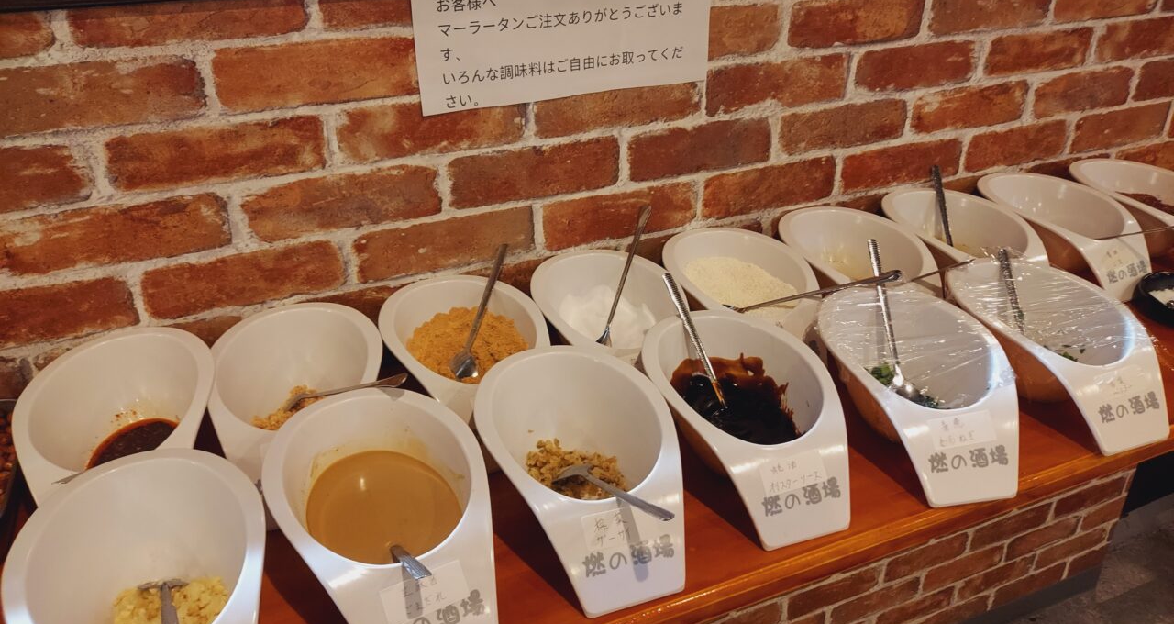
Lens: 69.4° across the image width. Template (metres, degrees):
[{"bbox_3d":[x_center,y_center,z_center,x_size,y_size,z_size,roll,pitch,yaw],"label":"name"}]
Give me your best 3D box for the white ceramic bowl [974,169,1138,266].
[{"bbox_3d":[0.548,-0.095,0.991,0.140,0.084,0.216,-13,29,-22],"label":"white ceramic bowl"}]

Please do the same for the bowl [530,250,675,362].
[{"bbox_3d":[0.025,0.018,0.794,0.140,0.084,0.216,-11,29,-18],"label":"bowl"}]

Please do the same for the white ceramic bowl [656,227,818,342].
[{"bbox_3d":[0.164,-0.009,0.887,0.149,0.082,0.228,-10,29,-16],"label":"white ceramic bowl"}]

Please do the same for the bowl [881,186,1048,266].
[{"bbox_3d":[0.416,-0.067,0.943,0.140,0.084,0.216,-12,29,-20],"label":"bowl"}]

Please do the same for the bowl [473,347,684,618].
[{"bbox_3d":[-0.004,0.107,0.623,0.140,0.084,0.216,-10,29,-17],"label":"bowl"}]

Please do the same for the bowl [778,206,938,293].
[{"bbox_3d":[0.284,-0.040,0.896,0.140,0.084,0.216,-11,29,-19],"label":"bowl"}]

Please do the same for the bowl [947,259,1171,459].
[{"bbox_3d":[0.436,0.029,0.805,0.149,0.082,0.228,-10,29,-16],"label":"bowl"}]

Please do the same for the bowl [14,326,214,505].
[{"bbox_3d":[-0.378,0.102,0.696,0.149,0.082,0.228,-9,29,-15],"label":"bowl"}]

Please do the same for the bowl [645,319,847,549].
[{"bbox_3d":[0.122,0.078,0.674,0.140,0.084,0.216,-10,28,-17],"label":"bowl"}]

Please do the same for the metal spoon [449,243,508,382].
[{"bbox_3d":[-0.092,-0.004,0.772,0.028,0.020,0.173,3,46,8],"label":"metal spoon"}]

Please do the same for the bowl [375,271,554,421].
[{"bbox_3d":[-0.106,0.048,0.788,0.149,0.082,0.228,-14,31,-23],"label":"bowl"}]

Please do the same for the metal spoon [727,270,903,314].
[{"bbox_3d":[0.224,-0.017,0.836,0.178,0.024,0.032,-8,28,-1],"label":"metal spoon"}]

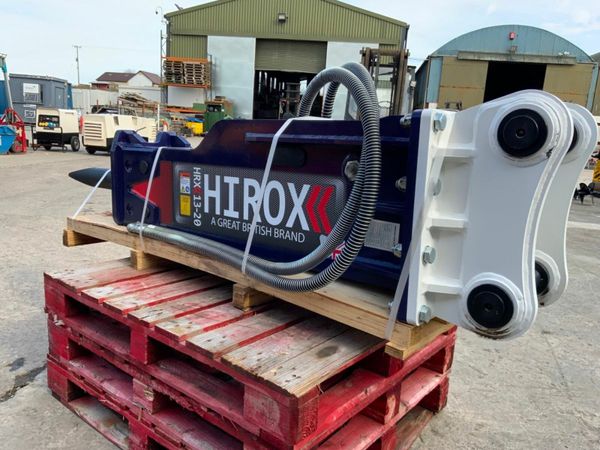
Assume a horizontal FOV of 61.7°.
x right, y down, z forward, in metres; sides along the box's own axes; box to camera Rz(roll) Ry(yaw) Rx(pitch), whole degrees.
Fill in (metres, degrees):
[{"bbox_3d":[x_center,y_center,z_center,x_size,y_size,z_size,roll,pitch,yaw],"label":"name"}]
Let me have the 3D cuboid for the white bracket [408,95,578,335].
[{"bbox_3d":[0.584,-0.038,1.419,0.350,0.635,0.450,9,12,37],"label":"white bracket"}]

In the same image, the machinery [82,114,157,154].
[{"bbox_3d":[-4.917,-2.530,13.904,0.810,0.985,2.100,8,13,19],"label":"machinery"}]

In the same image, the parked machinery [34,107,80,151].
[{"bbox_3d":[-6.532,-2.577,13.586,0.740,1.100,1.150,4,12,1],"label":"parked machinery"}]

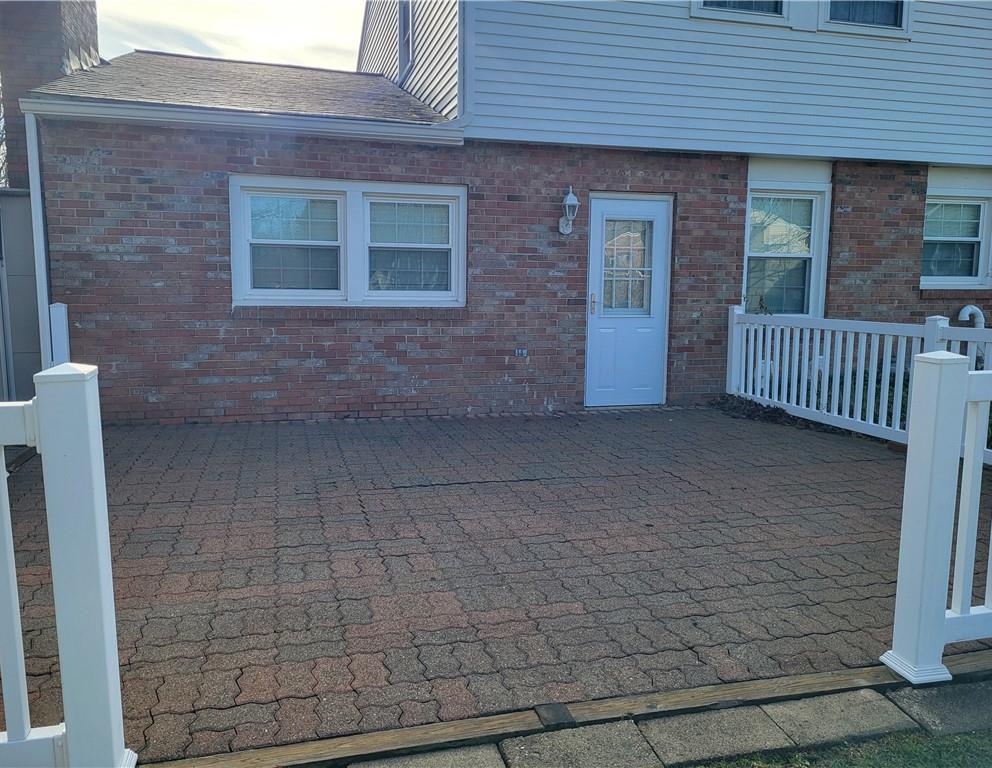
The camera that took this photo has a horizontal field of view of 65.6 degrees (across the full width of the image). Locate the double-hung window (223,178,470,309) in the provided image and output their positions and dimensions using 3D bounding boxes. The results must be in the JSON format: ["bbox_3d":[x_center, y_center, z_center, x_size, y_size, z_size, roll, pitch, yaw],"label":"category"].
[{"bbox_3d":[-1.276,-1.232,6.827,2.046,1.099,0.110,-1,7,-14],"label":"double-hung window"}]

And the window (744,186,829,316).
[{"bbox_3d":[2.981,-1.309,7.942,0.978,1.461,0.110,-1,7,-14],"label":"window"}]

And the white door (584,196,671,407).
[{"bbox_3d":[1.300,-0.796,7.614,0.841,2.041,0.070,-1,7,-14],"label":"white door"}]

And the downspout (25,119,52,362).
[{"bbox_3d":[-3.652,-0.884,6.189,0.076,2.481,0.062,-1,7,-14],"label":"downspout"}]

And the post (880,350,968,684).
[{"bbox_3d":[1.349,0.408,2.401,0.142,1.024,0.142,-1,7,-14],"label":"post"}]

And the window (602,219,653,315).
[{"bbox_3d":[1.300,-1.147,7.560,0.520,0.941,0.050,-1,7,-14],"label":"window"}]

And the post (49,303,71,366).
[{"bbox_3d":[-3.542,-0.146,6.289,0.116,1.022,0.116,-1,7,-14],"label":"post"}]

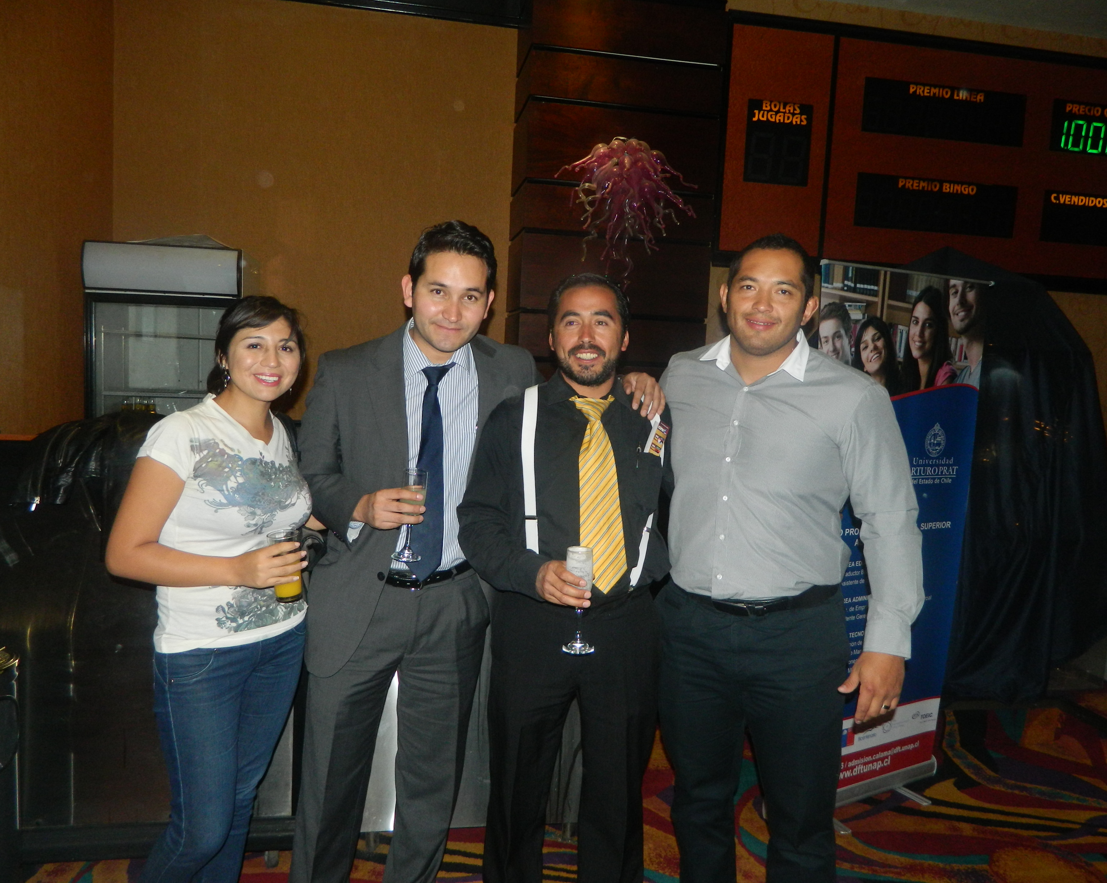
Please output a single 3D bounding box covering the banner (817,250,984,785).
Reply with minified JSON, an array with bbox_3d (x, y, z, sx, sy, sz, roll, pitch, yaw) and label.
[{"bbox_3d":[1.182,0.373,3.100,0.900,1.930,0.300,0,6,-31],"label":"banner"}]

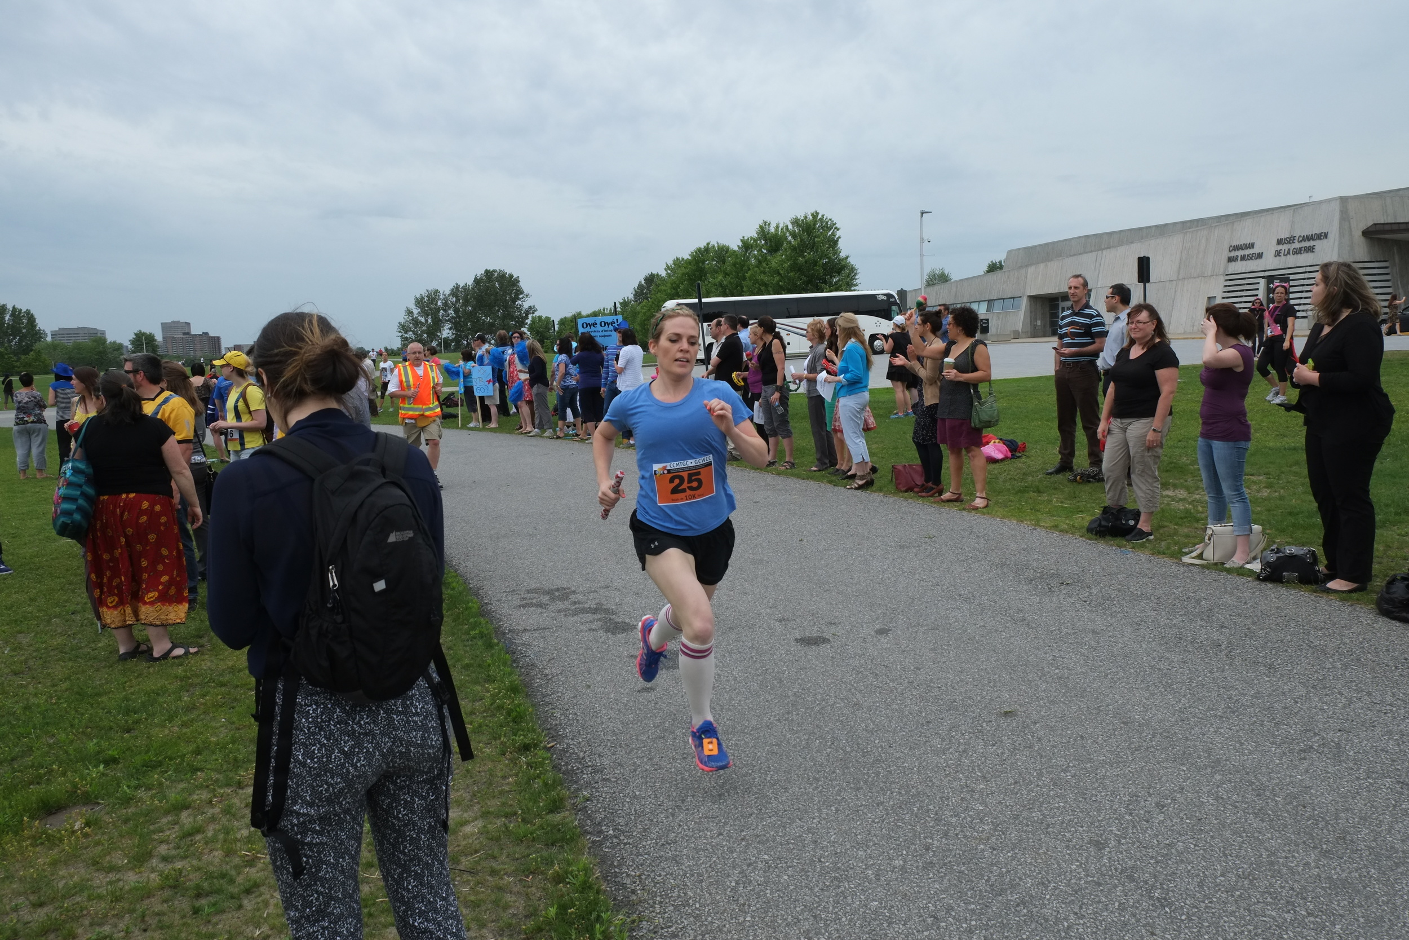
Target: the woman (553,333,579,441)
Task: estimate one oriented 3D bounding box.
[{"bbox_3d":[-2.271,-1.369,17.300,0.420,1.650,0.470,1,8,26],"label":"woman"}]

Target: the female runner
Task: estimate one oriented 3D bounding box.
[{"bbox_3d":[-0.080,0.237,3.893,0.600,1.650,0.820,-3,7,-7],"label":"female runner"}]

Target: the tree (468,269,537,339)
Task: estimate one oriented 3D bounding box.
[{"bbox_3d":[-25.878,-20.235,135.000,8.800,10.800,8.000,-2,7,0],"label":"tree"}]

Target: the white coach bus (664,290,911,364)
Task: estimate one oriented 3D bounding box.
[{"bbox_3d":[4.552,-8.266,61.187,13.700,3.550,2.600,-2,7,4],"label":"white coach bus"}]

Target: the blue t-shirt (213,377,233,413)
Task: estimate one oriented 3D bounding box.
[{"bbox_3d":[-7.840,-1.188,17.300,0.450,0.640,0.330,3,9,37],"label":"blue t-shirt"}]

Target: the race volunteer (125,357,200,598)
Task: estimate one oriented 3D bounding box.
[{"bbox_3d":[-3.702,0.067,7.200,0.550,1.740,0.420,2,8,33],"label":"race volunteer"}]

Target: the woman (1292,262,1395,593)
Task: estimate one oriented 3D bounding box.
[{"bbox_3d":[3.360,-0.209,5.547,0.480,1.720,0.480,0,7,16],"label":"woman"}]

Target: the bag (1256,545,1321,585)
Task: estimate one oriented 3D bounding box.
[{"bbox_3d":[3.319,0.519,6.011,0.340,0.220,0.180,1,8,25],"label":"bag"}]

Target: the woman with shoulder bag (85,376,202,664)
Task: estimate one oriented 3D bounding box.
[{"bbox_3d":[-3.160,0.260,5.933,0.620,1.620,0.420,0,7,18],"label":"woman with shoulder bag"}]

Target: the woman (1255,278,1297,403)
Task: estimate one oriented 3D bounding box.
[{"bbox_3d":[7.739,-1.712,14.300,0.380,1.670,0.480,-9,9,-41],"label":"woman"}]

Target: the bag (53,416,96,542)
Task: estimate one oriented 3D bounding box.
[{"bbox_3d":[-3.450,0.063,5.800,0.200,0.640,0.340,-8,9,-39],"label":"bag"}]

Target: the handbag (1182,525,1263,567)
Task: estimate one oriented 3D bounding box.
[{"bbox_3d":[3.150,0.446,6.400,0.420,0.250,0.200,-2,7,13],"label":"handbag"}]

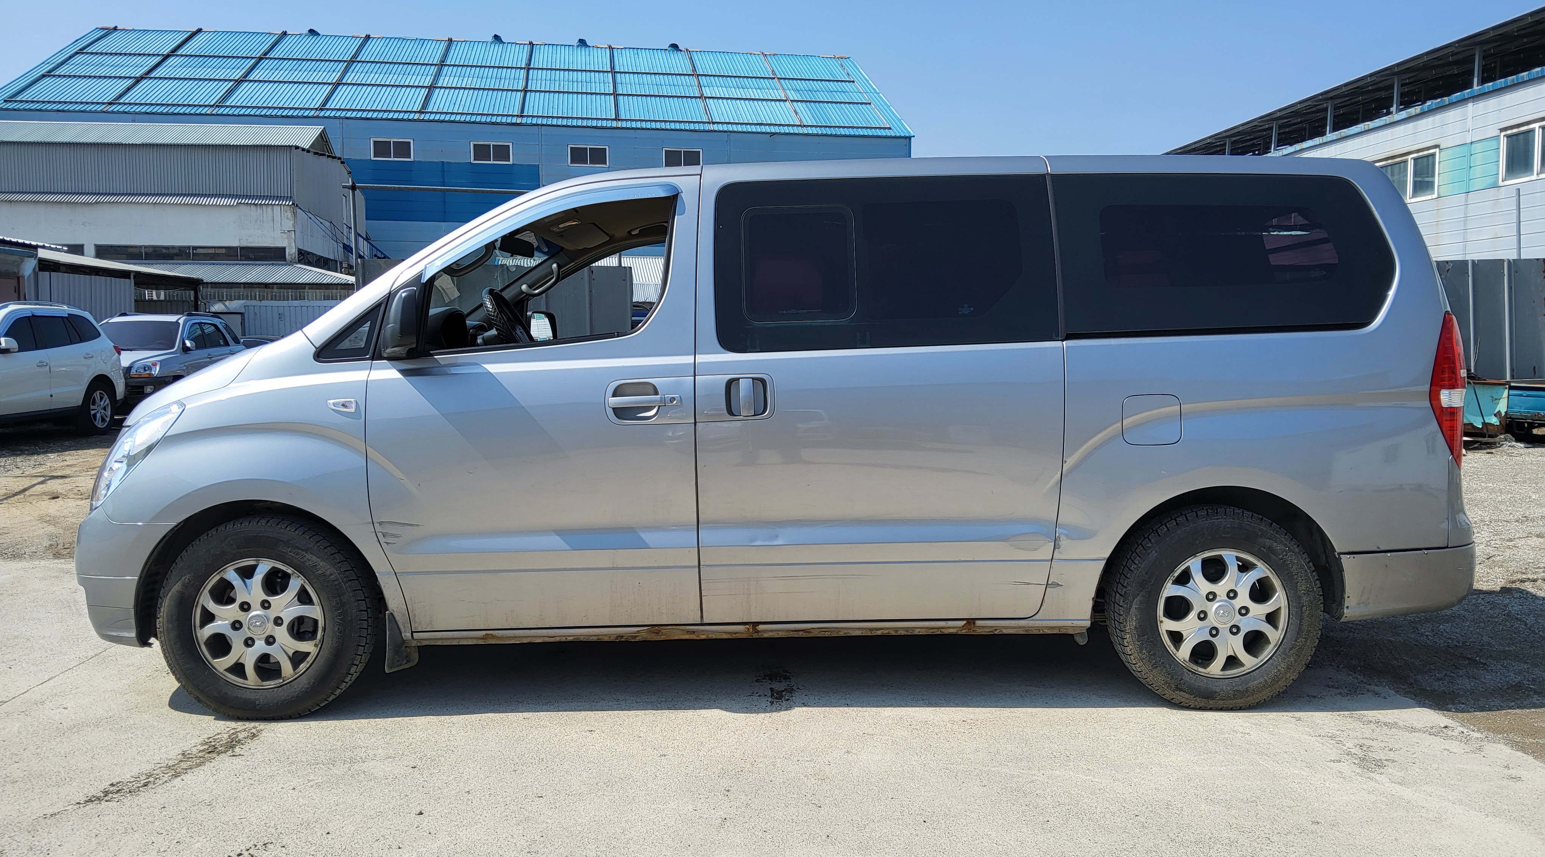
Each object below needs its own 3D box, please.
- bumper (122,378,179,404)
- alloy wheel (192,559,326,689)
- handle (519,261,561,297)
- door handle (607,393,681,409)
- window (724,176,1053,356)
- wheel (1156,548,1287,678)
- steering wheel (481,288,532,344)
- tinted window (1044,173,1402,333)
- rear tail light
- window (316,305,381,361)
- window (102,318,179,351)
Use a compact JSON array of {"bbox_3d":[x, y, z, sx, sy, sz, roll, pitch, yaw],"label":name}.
[{"bbox_3d":[-9.773,-0.469,16.885,1.800,0.500,0.570,-1,5,-8],"label":"bumper"},{"bbox_3d":[-1.702,0.640,3.922,0.440,0.440,0.170,-1,5,0],"label":"alloy wheel"},{"bbox_3d":[-1.058,-0.681,5.342,0.230,0.075,0.035,-34,-33,5],"label":"handle"},{"bbox_3d":[-0.414,-0.089,3.760,0.240,0.043,0.050,-2,3,0],"label":"door handle"},{"bbox_3d":[0.380,-0.547,3.821,1.120,0.590,0.050,-1,-9,0],"label":"window"},{"bbox_3d":[1.496,0.609,3.930,0.440,0.440,0.170,-1,5,0],"label":"wheel"},{"bbox_3d":[-0.967,-0.342,4.306,0.120,0.390,0.390,-30,4,2],"label":"steering wheel"},{"bbox_3d":[1.479,-0.577,3.832,1.130,0.570,0.060,-1,-9,-2],"label":"tinted window"},{"bbox_3d":[2.257,-0.134,3.922,0.160,0.530,0.210,-5,0,0],"label":"rear tail light"},{"bbox_3d":[-1.421,-0.317,3.886,0.225,0.200,0.030,0,-11,10],"label":"window"},{"bbox_3d":[-9.960,-1.453,18.067,1.400,0.120,0.820,-1,38,-8],"label":"window"}]

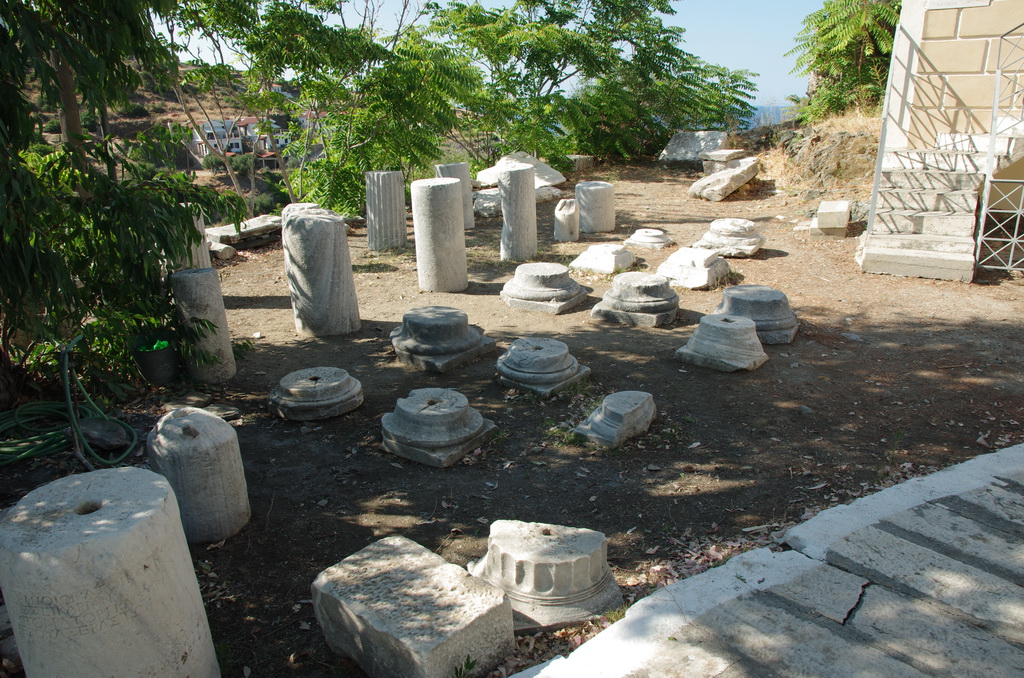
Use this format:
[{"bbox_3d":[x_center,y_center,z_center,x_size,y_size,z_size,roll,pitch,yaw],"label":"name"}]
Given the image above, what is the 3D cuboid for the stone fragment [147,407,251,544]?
[{"bbox_3d":[-1.334,0.575,3.044,0.360,0.470,0.360,-1,18,0],"label":"stone fragment"}]

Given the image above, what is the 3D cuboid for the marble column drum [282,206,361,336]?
[{"bbox_3d":[-1.490,-0.544,5.550,0.491,0.943,0.491,-3,18,1],"label":"marble column drum"}]

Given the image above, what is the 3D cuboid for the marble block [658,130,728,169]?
[{"bbox_3d":[4.439,-4.624,17.376,1.600,0.780,0.750,0,18,5],"label":"marble block"}]

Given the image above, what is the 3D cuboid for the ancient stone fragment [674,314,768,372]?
[{"bbox_3d":[1.517,0.009,5.044,0.499,0.271,0.474,12,22,35],"label":"ancient stone fragment"}]

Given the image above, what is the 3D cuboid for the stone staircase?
[{"bbox_3d":[4.375,-1.391,7.518,0.950,1.100,1.881,9,21,28],"label":"stone staircase"}]

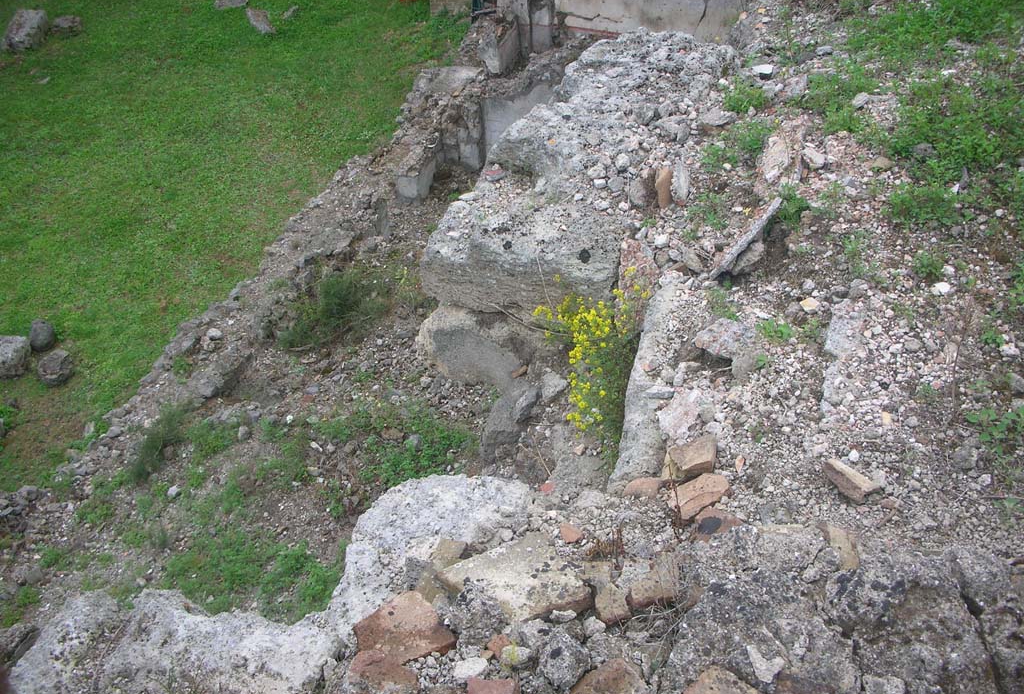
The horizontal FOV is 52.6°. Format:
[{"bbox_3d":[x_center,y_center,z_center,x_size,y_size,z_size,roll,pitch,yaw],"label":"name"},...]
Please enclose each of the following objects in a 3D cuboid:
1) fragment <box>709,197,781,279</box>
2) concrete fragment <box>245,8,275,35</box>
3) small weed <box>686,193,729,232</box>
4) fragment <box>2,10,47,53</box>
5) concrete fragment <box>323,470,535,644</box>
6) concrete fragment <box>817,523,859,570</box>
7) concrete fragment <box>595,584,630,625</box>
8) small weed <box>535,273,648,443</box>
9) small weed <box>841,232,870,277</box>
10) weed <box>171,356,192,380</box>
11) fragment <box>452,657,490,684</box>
[{"bbox_3d":[0.857,-0.378,3.786,0.080,0.140,0.510,22,38,32],"label":"fragment"},{"bbox_3d":[-3.617,-4.662,14.818,0.270,0.120,0.780,-17,40,-19],"label":"concrete fragment"},{"bbox_3d":[0.767,-0.529,4.064,0.161,0.110,0.207,4,32,9],"label":"small weed"},{"bbox_3d":[-6.773,-4.417,14.434,0.410,0.320,0.700,-9,38,-10],"label":"fragment"},{"bbox_3d":[-0.196,0.541,2.680,0.520,0.220,0.420,-1,36,0],"label":"concrete fragment"},{"bbox_3d":[0.825,0.505,2.630,0.065,0.050,0.135,-16,39,-20],"label":"concrete fragment"},{"bbox_3d":[0.226,0.579,2.331,0.076,0.050,0.096,-1,31,0],"label":"concrete fragment"},{"bbox_3d":[0.250,0.037,3.305,0.330,0.430,0.300,2,37,4],"label":"small weed"},{"bbox_3d":[1.230,-0.331,3.697,0.089,0.140,0.177,8,33,14],"label":"small weed"},{"bbox_3d":[-1.946,0.126,6.100,0.130,0.100,0.130,-1,36,0],"label":"weed"},{"bbox_3d":[-0.092,0.737,2.360,0.085,0.040,0.052,-10,37,-12],"label":"fragment"}]

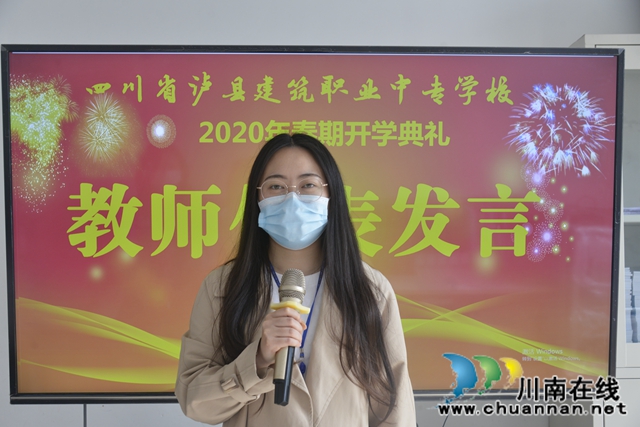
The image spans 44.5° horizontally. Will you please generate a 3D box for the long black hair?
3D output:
[{"bbox_3d":[-0.026,0.112,1.560,0.345,0.550,0.245,0,3,-1],"label":"long black hair"}]

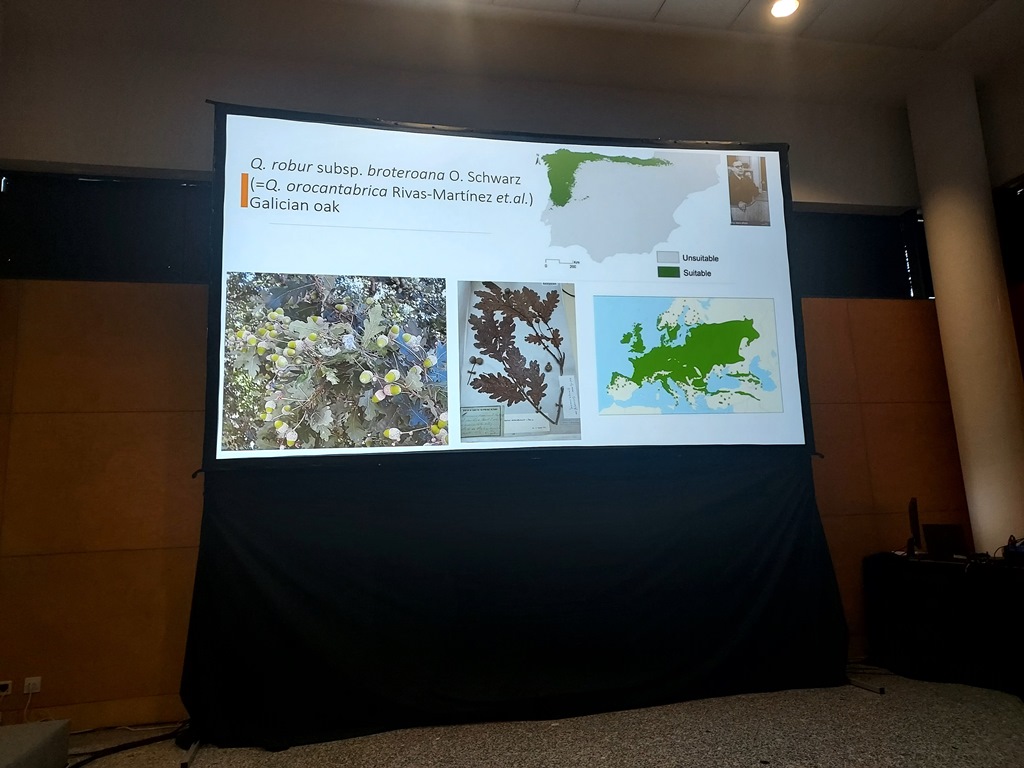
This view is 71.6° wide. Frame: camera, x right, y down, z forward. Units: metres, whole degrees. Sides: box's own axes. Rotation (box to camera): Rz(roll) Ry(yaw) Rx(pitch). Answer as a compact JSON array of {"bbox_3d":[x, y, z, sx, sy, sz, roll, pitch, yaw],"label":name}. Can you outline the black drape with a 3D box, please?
[{"bbox_3d":[0.192,1.156,4.132,3.880,1.440,0.250,0,-10,-12],"label":"black drape"}]

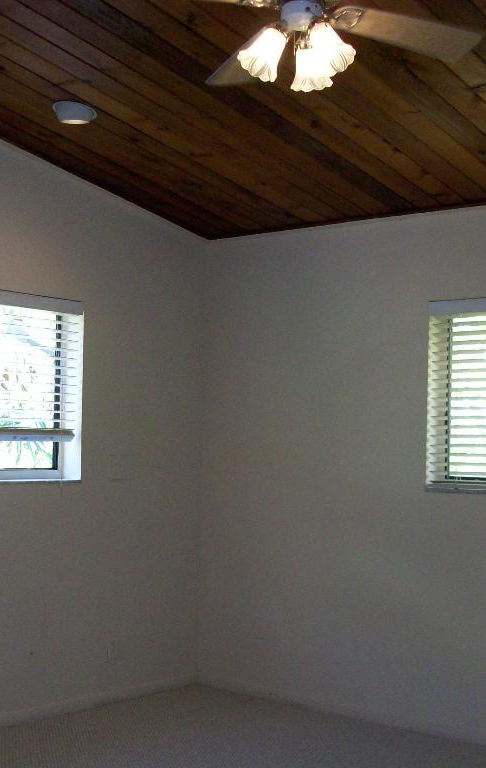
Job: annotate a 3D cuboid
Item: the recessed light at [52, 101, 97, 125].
[{"bbox_3d":[-0.689,-1.086,4.095,0.185,0.060,0.185,6,-9,1],"label":"recessed light"}]

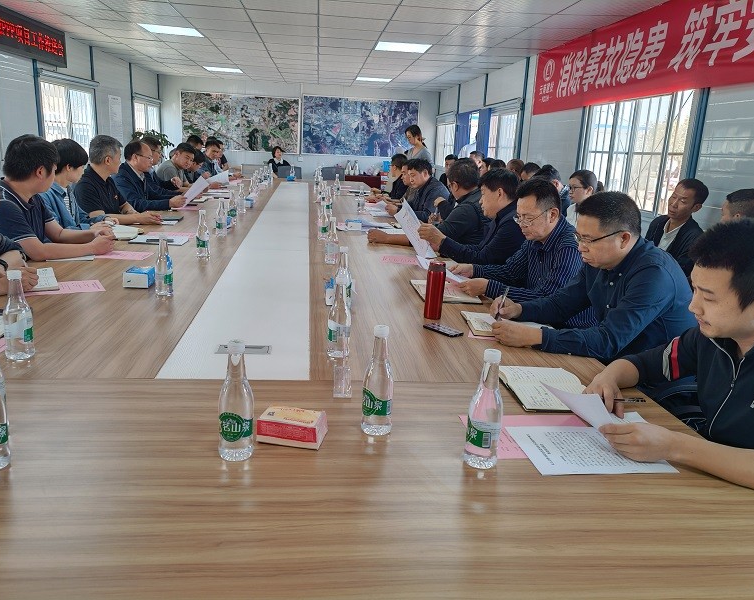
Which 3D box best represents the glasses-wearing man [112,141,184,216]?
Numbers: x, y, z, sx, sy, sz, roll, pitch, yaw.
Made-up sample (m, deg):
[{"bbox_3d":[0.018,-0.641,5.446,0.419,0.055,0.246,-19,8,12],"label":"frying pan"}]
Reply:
[{"bbox_3d":[-1.934,-0.666,5.183,0.680,1.290,0.560,4,14,3],"label":"glasses-wearing man"}]

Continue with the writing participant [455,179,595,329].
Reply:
[{"bbox_3d":[0.690,0.124,2.666,0.760,1.250,0.520,0,15,-12],"label":"writing participant"}]

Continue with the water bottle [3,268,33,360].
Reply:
[{"bbox_3d":[-0.973,0.041,1.684,0.068,0.233,0.068,1,14,-6],"label":"water bottle"}]

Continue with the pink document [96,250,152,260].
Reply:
[{"bbox_3d":[-1.292,-0.226,3.132,0.297,0.003,0.210,2,14,-2],"label":"pink document"}]

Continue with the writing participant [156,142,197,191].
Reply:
[{"bbox_3d":[-2.018,-0.863,5.994,0.660,1.260,0.530,5,14,8],"label":"writing participant"}]

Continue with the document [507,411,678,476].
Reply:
[{"bbox_3d":[0.456,0.319,1.351,0.297,0.006,0.210,1,14,-8],"label":"document"}]

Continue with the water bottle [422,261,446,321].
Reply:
[{"bbox_3d":[0.213,-0.037,2.293,0.067,0.210,0.067,1,14,-7],"label":"water bottle"}]

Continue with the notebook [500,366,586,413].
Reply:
[{"bbox_3d":[0.457,0.231,1.673,0.210,0.022,0.290,2,14,-5],"label":"notebook"}]

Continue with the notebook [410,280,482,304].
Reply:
[{"bbox_3d":[0.284,-0.032,2.661,0.240,0.018,0.370,1,14,-7],"label":"notebook"}]

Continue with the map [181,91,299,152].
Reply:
[{"bbox_3d":[-2.618,-3.397,12.040,2.230,1.072,0.040,2,14,-6],"label":"map"}]

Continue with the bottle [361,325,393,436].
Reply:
[{"bbox_3d":[0.005,0.174,1.370,0.069,0.232,0.069,1,14,-7],"label":"bottle"}]

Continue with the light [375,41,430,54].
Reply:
[{"bbox_3d":[0.284,-2.769,6.816,0.580,0.050,0.610,2,14,-6],"label":"light"}]

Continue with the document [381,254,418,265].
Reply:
[{"bbox_3d":[0.179,-0.217,3.399,0.297,0.004,0.210,3,14,-1],"label":"document"}]

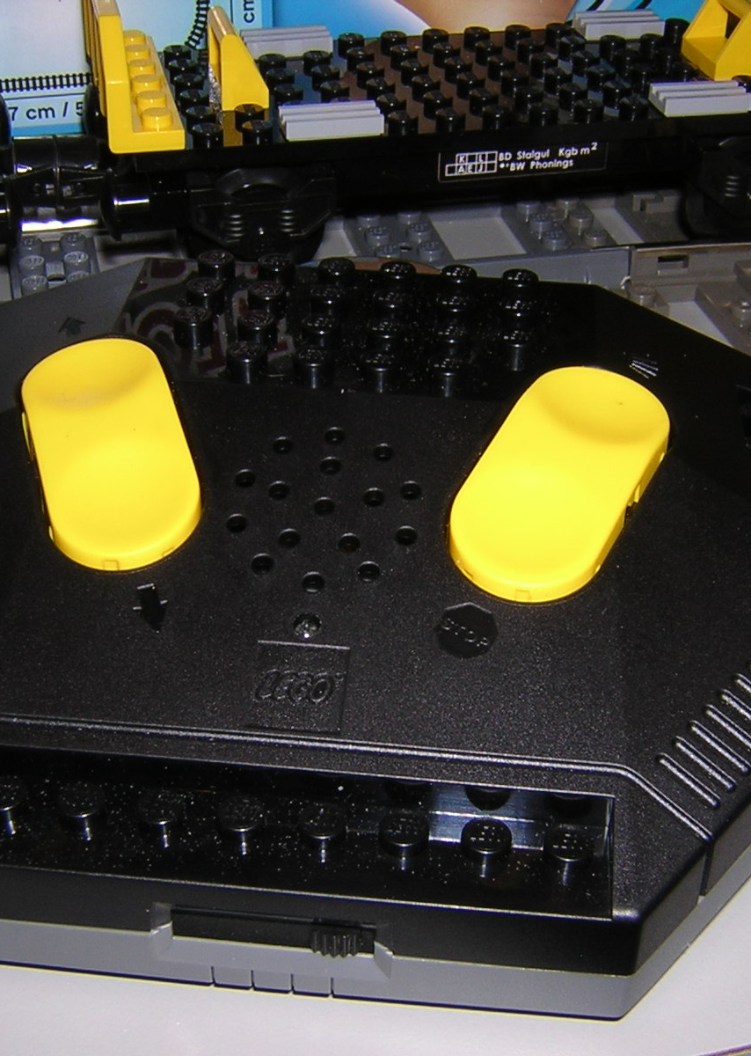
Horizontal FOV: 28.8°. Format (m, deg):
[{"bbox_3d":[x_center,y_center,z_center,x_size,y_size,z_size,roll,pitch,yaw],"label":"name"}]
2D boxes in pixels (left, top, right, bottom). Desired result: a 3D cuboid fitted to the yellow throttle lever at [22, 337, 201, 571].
[{"bbox_3d":[-0.030,-0.009,0.168,0.017,0.006,0.035,-16,52,-9],"label":"yellow throttle lever"}]

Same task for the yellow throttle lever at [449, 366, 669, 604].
[{"bbox_3d":[0.021,-0.005,0.165,0.017,0.006,0.035,24,54,16],"label":"yellow throttle lever"}]

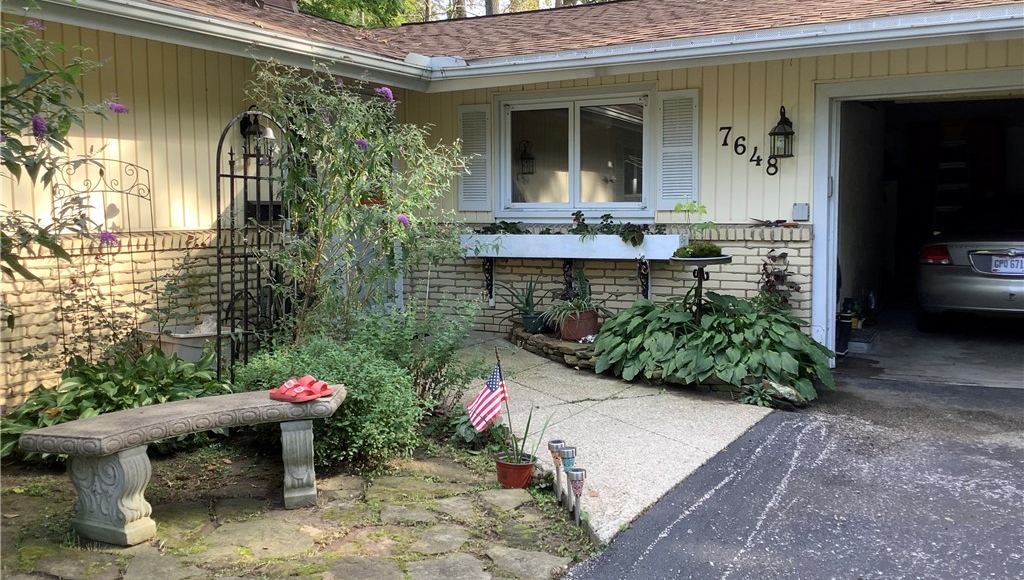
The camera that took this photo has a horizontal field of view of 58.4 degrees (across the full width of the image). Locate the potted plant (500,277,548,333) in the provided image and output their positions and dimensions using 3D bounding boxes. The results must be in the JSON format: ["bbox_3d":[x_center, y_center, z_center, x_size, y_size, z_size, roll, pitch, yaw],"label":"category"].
[{"bbox_3d":[0.136,0.132,8.061,0.460,0.500,0.440,-1,5,0],"label":"potted plant"}]

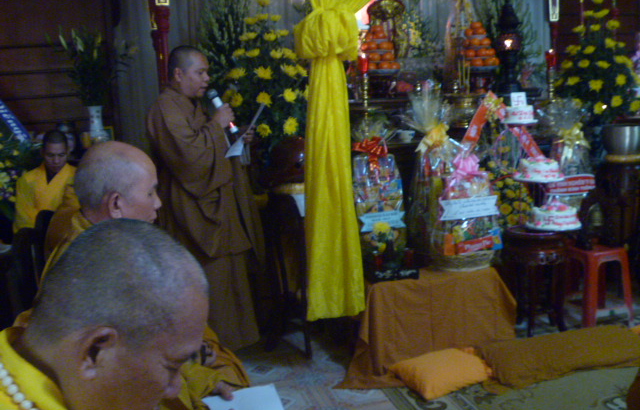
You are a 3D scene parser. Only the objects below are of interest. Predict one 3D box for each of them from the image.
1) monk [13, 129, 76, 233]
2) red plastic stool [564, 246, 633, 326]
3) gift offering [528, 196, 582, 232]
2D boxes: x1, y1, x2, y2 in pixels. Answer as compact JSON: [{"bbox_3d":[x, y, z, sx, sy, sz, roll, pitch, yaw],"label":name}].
[{"bbox_3d":[-1.641,0.188,4.026,0.520,1.260,0.620,-7,11,-18],"label":"monk"},{"bbox_3d":[1.578,0.444,3.704,0.300,0.450,0.300,-6,10,-14],"label":"red plastic stool"},{"bbox_3d":[1.310,0.038,3.638,0.295,0.165,0.295,-6,10,-14],"label":"gift offering"}]

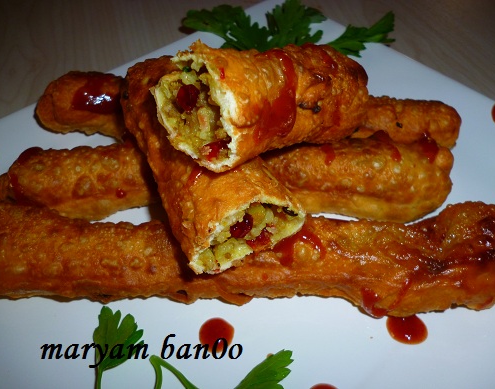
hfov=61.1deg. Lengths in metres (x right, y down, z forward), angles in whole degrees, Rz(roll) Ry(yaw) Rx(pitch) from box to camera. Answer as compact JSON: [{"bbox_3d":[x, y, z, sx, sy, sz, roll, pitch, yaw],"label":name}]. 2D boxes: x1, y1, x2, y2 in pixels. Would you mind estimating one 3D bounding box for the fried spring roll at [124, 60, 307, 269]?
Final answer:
[{"bbox_3d":[-0.025,-0.026,0.214,0.051,0.036,0.125,-19,52,-16],"label":"fried spring roll"}]

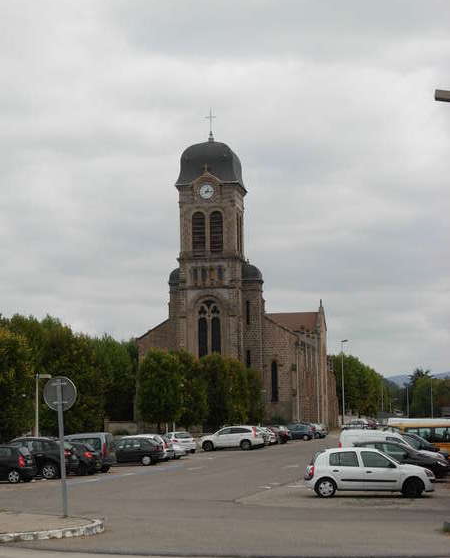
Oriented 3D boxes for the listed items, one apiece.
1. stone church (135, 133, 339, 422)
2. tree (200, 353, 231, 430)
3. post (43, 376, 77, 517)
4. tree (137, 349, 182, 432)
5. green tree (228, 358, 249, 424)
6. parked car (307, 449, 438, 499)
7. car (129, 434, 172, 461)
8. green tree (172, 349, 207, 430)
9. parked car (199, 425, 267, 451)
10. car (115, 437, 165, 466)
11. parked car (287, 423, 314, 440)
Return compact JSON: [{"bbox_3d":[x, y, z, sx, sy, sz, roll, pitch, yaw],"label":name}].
[{"bbox_3d":[2.414,2.479,185.972,19.300,35.300,44.000,-2,-6,11],"label":"stone church"},{"bbox_3d":[-0.799,9.529,112.348,2.600,7.300,2.600,-1,-5,0],"label":"tree"},{"bbox_3d":[-3.077,3.170,26.900,0.650,2.660,0.100,-4,-6,9],"label":"post"},{"bbox_3d":[-4.286,7.983,93.000,2.800,6.750,2.900,-2,-6,9],"label":"tree"},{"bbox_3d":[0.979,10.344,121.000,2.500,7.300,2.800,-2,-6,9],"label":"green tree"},{"bbox_3d":[4.272,5.599,41.517,3.810,1.420,1.640,-1,-5,2],"label":"parked car"},{"bbox_3d":[-4.927,9.084,75.833,4.100,1.490,1.720,-2,-6,12],"label":"car"},{"bbox_3d":[-2.634,8.646,102.344,2.600,7.200,2.600,-1,-5,0],"label":"green tree"},{"bbox_3d":[0.553,11.031,98.300,4.550,1.680,1.820,-2,-6,9],"label":"parked car"},{"bbox_3d":[-5.186,8.785,72.305,4.050,1.420,1.680,-2,-6,12],"label":"car"},{"bbox_3d":[6.530,14.460,134.500,4.200,1.560,1.780,-2,-6,9],"label":"parked car"}]

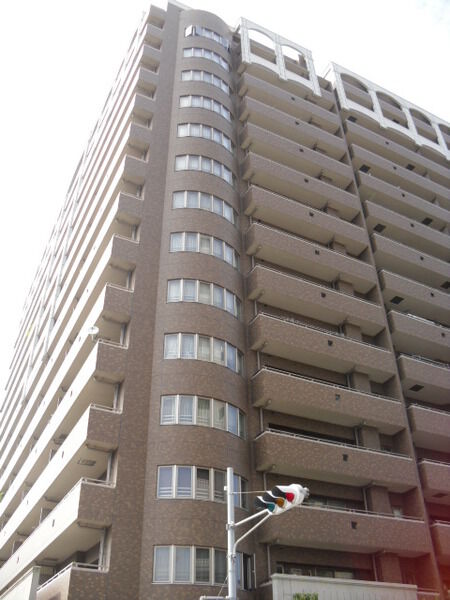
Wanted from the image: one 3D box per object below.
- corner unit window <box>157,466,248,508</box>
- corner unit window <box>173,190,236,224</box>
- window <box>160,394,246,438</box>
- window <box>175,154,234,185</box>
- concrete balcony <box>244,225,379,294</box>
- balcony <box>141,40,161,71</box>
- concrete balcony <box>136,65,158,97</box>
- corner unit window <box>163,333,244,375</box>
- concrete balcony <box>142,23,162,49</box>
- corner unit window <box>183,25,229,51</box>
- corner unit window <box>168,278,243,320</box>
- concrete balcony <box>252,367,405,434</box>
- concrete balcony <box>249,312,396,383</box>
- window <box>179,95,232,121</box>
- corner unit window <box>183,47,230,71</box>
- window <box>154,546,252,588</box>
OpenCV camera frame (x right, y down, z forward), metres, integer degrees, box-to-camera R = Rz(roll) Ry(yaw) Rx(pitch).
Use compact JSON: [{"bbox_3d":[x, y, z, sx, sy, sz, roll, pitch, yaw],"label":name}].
[{"bbox_3d":[-0.597,6.785,21.928,3.690,1.235,0.686,16,-41,-21],"label":"corner unit window"},{"bbox_3d":[-0.764,-4.614,30.482,3.741,1.236,0.681,16,-41,-21],"label":"corner unit window"},{"bbox_3d":[-0.634,4.546,23.673,3.690,1.235,0.686,16,-41,-21],"label":"window"},{"bbox_3d":[-0.779,-6.913,32.507,3.690,1.235,0.686,16,-41,-21],"label":"window"},{"bbox_3d":[4.816,-2.167,32.908,7.725,1.334,0.986,16,-41,-21],"label":"concrete balcony"},{"bbox_3d":[-4.832,-15.167,38.526,1.247,1.508,1.189,16,-41,-21],"label":"balcony"},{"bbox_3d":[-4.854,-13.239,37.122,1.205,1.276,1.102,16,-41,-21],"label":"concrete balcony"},{"bbox_3d":[-0.668,2.248,25.438,3.690,1.235,0.686,16,-41,-21],"label":"corner unit window"},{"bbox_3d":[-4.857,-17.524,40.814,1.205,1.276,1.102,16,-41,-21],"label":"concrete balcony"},{"bbox_3d":[-0.956,-17.820,41.439,3.741,1.236,0.681,16,-41,-21],"label":"corner unit window"},{"bbox_3d":[-0.695,-0.069,26.899,3.741,1.236,0.681,16,-41,-21],"label":"corner unit window"},{"bbox_3d":[4.784,4.686,27.011,7.583,1.406,1.015,16,-41,-21],"label":"concrete balcony"},{"bbox_3d":[4.768,2.437,28.791,7.583,1.406,1.015,16,-41,-21],"label":"concrete balcony"},{"bbox_3d":[-0.829,-11.322,36.102,3.690,1.235,0.686,16,-41,-21],"label":"window"},{"bbox_3d":[-0.925,-15.662,39.581,3.741,1.236,0.681,16,-41,-21],"label":"corner unit window"},{"bbox_3d":[-0.558,8.929,20.242,3.690,1.235,0.686,16,-41,-21],"label":"window"}]

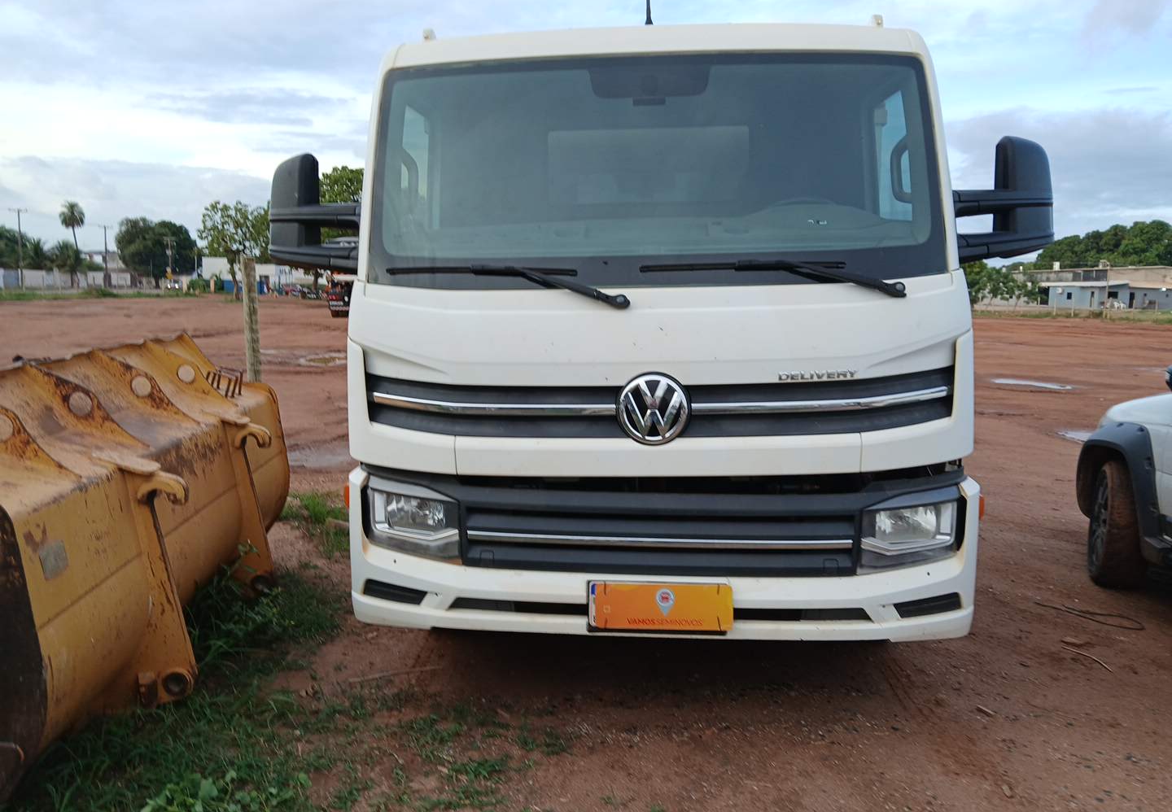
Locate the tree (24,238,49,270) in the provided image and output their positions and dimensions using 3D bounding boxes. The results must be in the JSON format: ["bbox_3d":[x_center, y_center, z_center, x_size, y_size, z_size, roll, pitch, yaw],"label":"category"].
[{"bbox_3d":[-69.840,-18.348,112.000,3.300,6.000,3.300,1,7,3],"label":"tree"}]

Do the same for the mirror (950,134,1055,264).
[{"bbox_3d":[1.371,-0.684,2.887,0.350,0.410,0.190,0,7,3],"label":"mirror"}]

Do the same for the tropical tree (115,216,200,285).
[{"bbox_3d":[-70.660,-25.338,145.000,13.300,11.613,11.500,1,7,0],"label":"tropical tree"}]

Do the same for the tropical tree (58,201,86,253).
[{"bbox_3d":[-71.000,-22.461,122.000,3.700,11.802,3.700,1,7,0],"label":"tropical tree"}]

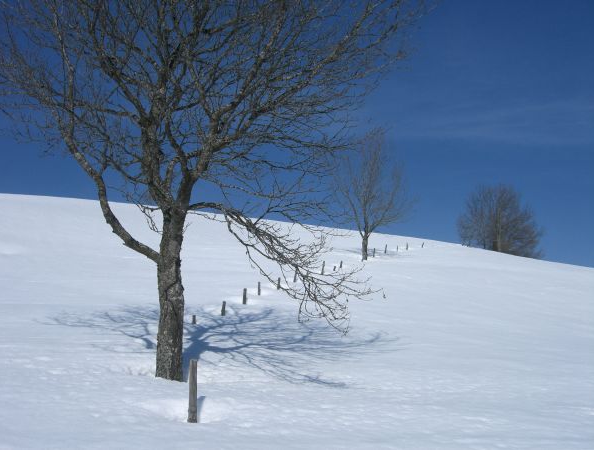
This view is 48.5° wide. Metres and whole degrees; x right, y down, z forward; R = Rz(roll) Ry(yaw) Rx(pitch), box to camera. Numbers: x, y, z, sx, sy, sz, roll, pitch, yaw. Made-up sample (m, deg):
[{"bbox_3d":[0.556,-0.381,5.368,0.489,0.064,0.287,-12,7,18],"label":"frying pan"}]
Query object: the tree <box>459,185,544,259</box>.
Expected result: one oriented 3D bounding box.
[{"bbox_3d":[20.081,-0.049,65.000,8.500,8.000,8.000,0,-6,0],"label":"tree"}]

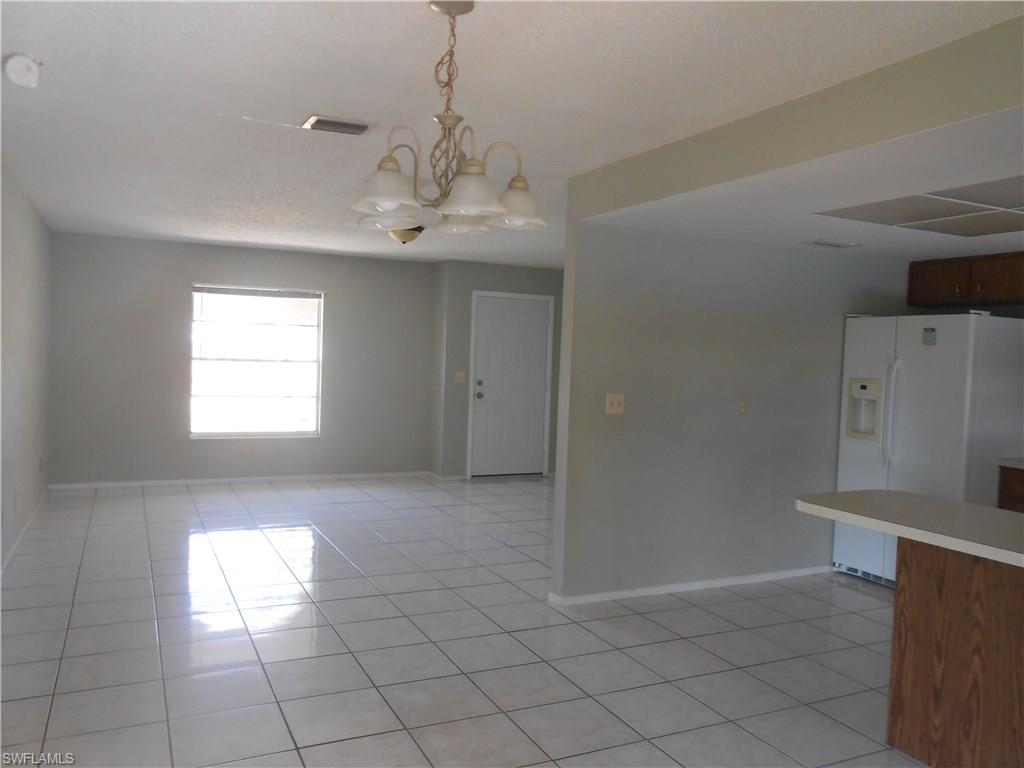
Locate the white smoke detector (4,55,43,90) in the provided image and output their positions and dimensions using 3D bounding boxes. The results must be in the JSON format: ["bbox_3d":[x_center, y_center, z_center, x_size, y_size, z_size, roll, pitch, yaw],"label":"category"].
[{"bbox_3d":[-1.834,-1.174,2.885,0.125,0.060,0.125,1,2,-26],"label":"white smoke detector"}]

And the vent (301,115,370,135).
[{"bbox_3d":[-0.791,-1.168,3.514,0.300,0.030,0.235,1,2,-26],"label":"vent"}]

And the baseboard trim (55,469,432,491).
[{"bbox_3d":[-2.678,1.002,8.111,3.810,0.070,0.015,1,2,-26],"label":"baseboard trim"}]

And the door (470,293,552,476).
[{"bbox_3d":[-0.004,0.031,8.926,1.000,2.100,0.060,1,2,-26],"label":"door"}]

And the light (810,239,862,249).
[{"bbox_3d":[2.050,-0.873,4.818,0.300,0.040,0.200,1,2,-26],"label":"light"}]

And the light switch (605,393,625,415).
[{"bbox_3d":[0.611,0.118,4.509,0.122,0.122,0.014,1,2,-26],"label":"light switch"}]

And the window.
[{"bbox_3d":[-2.678,-0.219,8.099,1.320,1.570,0.100,1,2,-26],"label":"window"}]

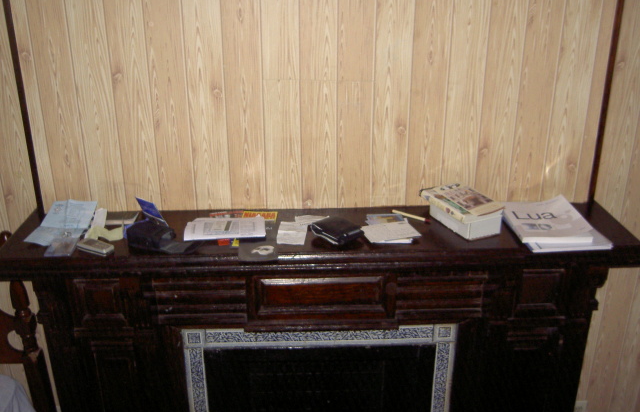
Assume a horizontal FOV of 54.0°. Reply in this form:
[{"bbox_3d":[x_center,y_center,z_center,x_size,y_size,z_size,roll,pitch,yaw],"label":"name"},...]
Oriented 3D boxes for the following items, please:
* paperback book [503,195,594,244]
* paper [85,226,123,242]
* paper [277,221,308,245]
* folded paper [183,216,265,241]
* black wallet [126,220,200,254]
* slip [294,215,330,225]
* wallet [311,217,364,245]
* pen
[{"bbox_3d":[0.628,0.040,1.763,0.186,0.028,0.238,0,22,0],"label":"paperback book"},{"bbox_3d":[-0.589,0.074,1.732,0.090,0.024,0.068,1,22,3],"label":"paper"},{"bbox_3d":[-0.074,0.074,1.754,0.075,0.007,0.142,2,22,5],"label":"paper"},{"bbox_3d":[-0.262,0.066,1.756,0.217,0.017,0.135,-3,22,-7],"label":"folded paper"},{"bbox_3d":[-0.420,0.078,1.694,0.172,0.045,0.088,11,24,24],"label":"black wallet"},{"bbox_3d":[-0.023,0.040,1.840,0.098,0.006,0.055,0,22,0],"label":"slip"},{"bbox_3d":[0.045,0.069,1.739,0.098,0.028,0.117,-20,30,-41],"label":"wallet"},{"bbox_3d":[0.270,0.030,1.861,0.129,0.008,0.008,18,28,37],"label":"pen"}]

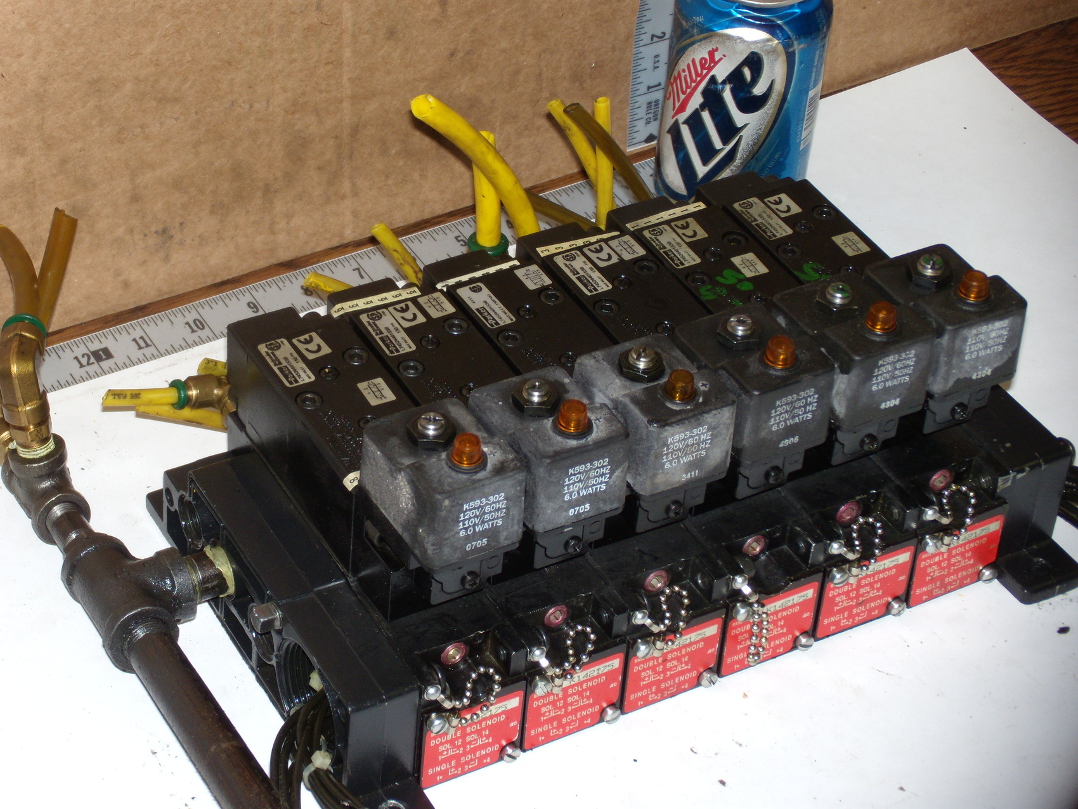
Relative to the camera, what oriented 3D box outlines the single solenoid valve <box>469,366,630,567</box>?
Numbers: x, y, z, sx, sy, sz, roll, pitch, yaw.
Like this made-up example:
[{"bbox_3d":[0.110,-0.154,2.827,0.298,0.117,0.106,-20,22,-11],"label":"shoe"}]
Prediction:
[{"bbox_3d":[0.004,0.020,0.861,0.036,0.067,0.051,-18,44,-23],"label":"single solenoid valve"}]

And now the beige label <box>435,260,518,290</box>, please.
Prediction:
[{"bbox_3d":[-0.023,-0.049,0.955,0.034,0.001,0.004,-19,45,-24],"label":"beige label"}]

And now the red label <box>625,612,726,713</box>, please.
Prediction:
[{"bbox_3d":[0.049,0.094,0.914,0.038,0.031,0.001,-18,44,-22],"label":"red label"}]

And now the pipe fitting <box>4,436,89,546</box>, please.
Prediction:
[{"bbox_3d":[-0.189,0.030,0.960,0.024,0.031,0.037,-20,47,-24],"label":"pipe fitting"}]

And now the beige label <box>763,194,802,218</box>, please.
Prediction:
[{"bbox_3d":[0.097,-0.079,0.997,0.010,0.001,0.013,-19,45,-24],"label":"beige label"}]

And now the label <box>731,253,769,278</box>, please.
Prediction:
[{"bbox_3d":[0.083,-0.054,0.985,0.010,0.001,0.013,-17,44,-21],"label":"label"}]

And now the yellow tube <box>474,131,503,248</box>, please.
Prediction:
[{"bbox_3d":[-0.021,-0.082,0.981,0.010,0.054,0.010,-1,43,1],"label":"yellow tube"}]

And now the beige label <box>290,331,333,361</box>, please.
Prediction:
[{"bbox_3d":[-0.084,-0.022,0.940,0.010,0.001,0.014,-22,46,-26],"label":"beige label"}]

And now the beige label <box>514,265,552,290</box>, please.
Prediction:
[{"bbox_3d":[-0.002,-0.049,0.970,0.010,0.001,0.013,-18,46,-23],"label":"beige label"}]

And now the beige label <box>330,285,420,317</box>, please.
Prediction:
[{"bbox_3d":[-0.062,-0.039,0.955,0.035,0.002,0.005,-14,44,-19],"label":"beige label"}]

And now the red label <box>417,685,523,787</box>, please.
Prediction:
[{"bbox_3d":[-0.023,0.115,0.866,0.037,0.033,0.001,-18,44,-23],"label":"red label"}]

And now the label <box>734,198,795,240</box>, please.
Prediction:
[{"bbox_3d":[0.088,-0.073,0.990,0.011,0.001,0.026,-19,45,-25],"label":"label"}]

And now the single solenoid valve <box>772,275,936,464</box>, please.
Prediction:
[{"bbox_3d":[0.113,-0.016,0.932,0.036,0.057,0.049,-18,44,-22],"label":"single solenoid valve"}]

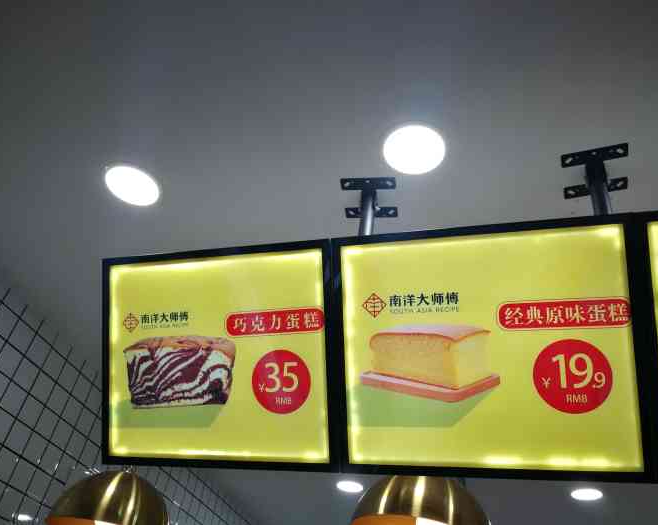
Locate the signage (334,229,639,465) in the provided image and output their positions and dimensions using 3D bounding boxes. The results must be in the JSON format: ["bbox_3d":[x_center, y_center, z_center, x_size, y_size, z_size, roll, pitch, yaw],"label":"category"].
[{"bbox_3d":[0.315,0.181,1.140,0.587,0.484,0.040,-4,-6,15],"label":"signage"}]

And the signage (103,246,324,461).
[{"bbox_3d":[-0.271,0.223,1.295,0.572,0.481,0.040,-4,-6,15],"label":"signage"}]

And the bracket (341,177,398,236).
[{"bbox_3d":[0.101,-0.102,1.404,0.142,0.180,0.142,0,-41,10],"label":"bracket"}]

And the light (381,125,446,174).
[{"bbox_3d":[0.209,-0.276,1.328,0.150,0.030,0.150,-4,-42,14],"label":"light"}]

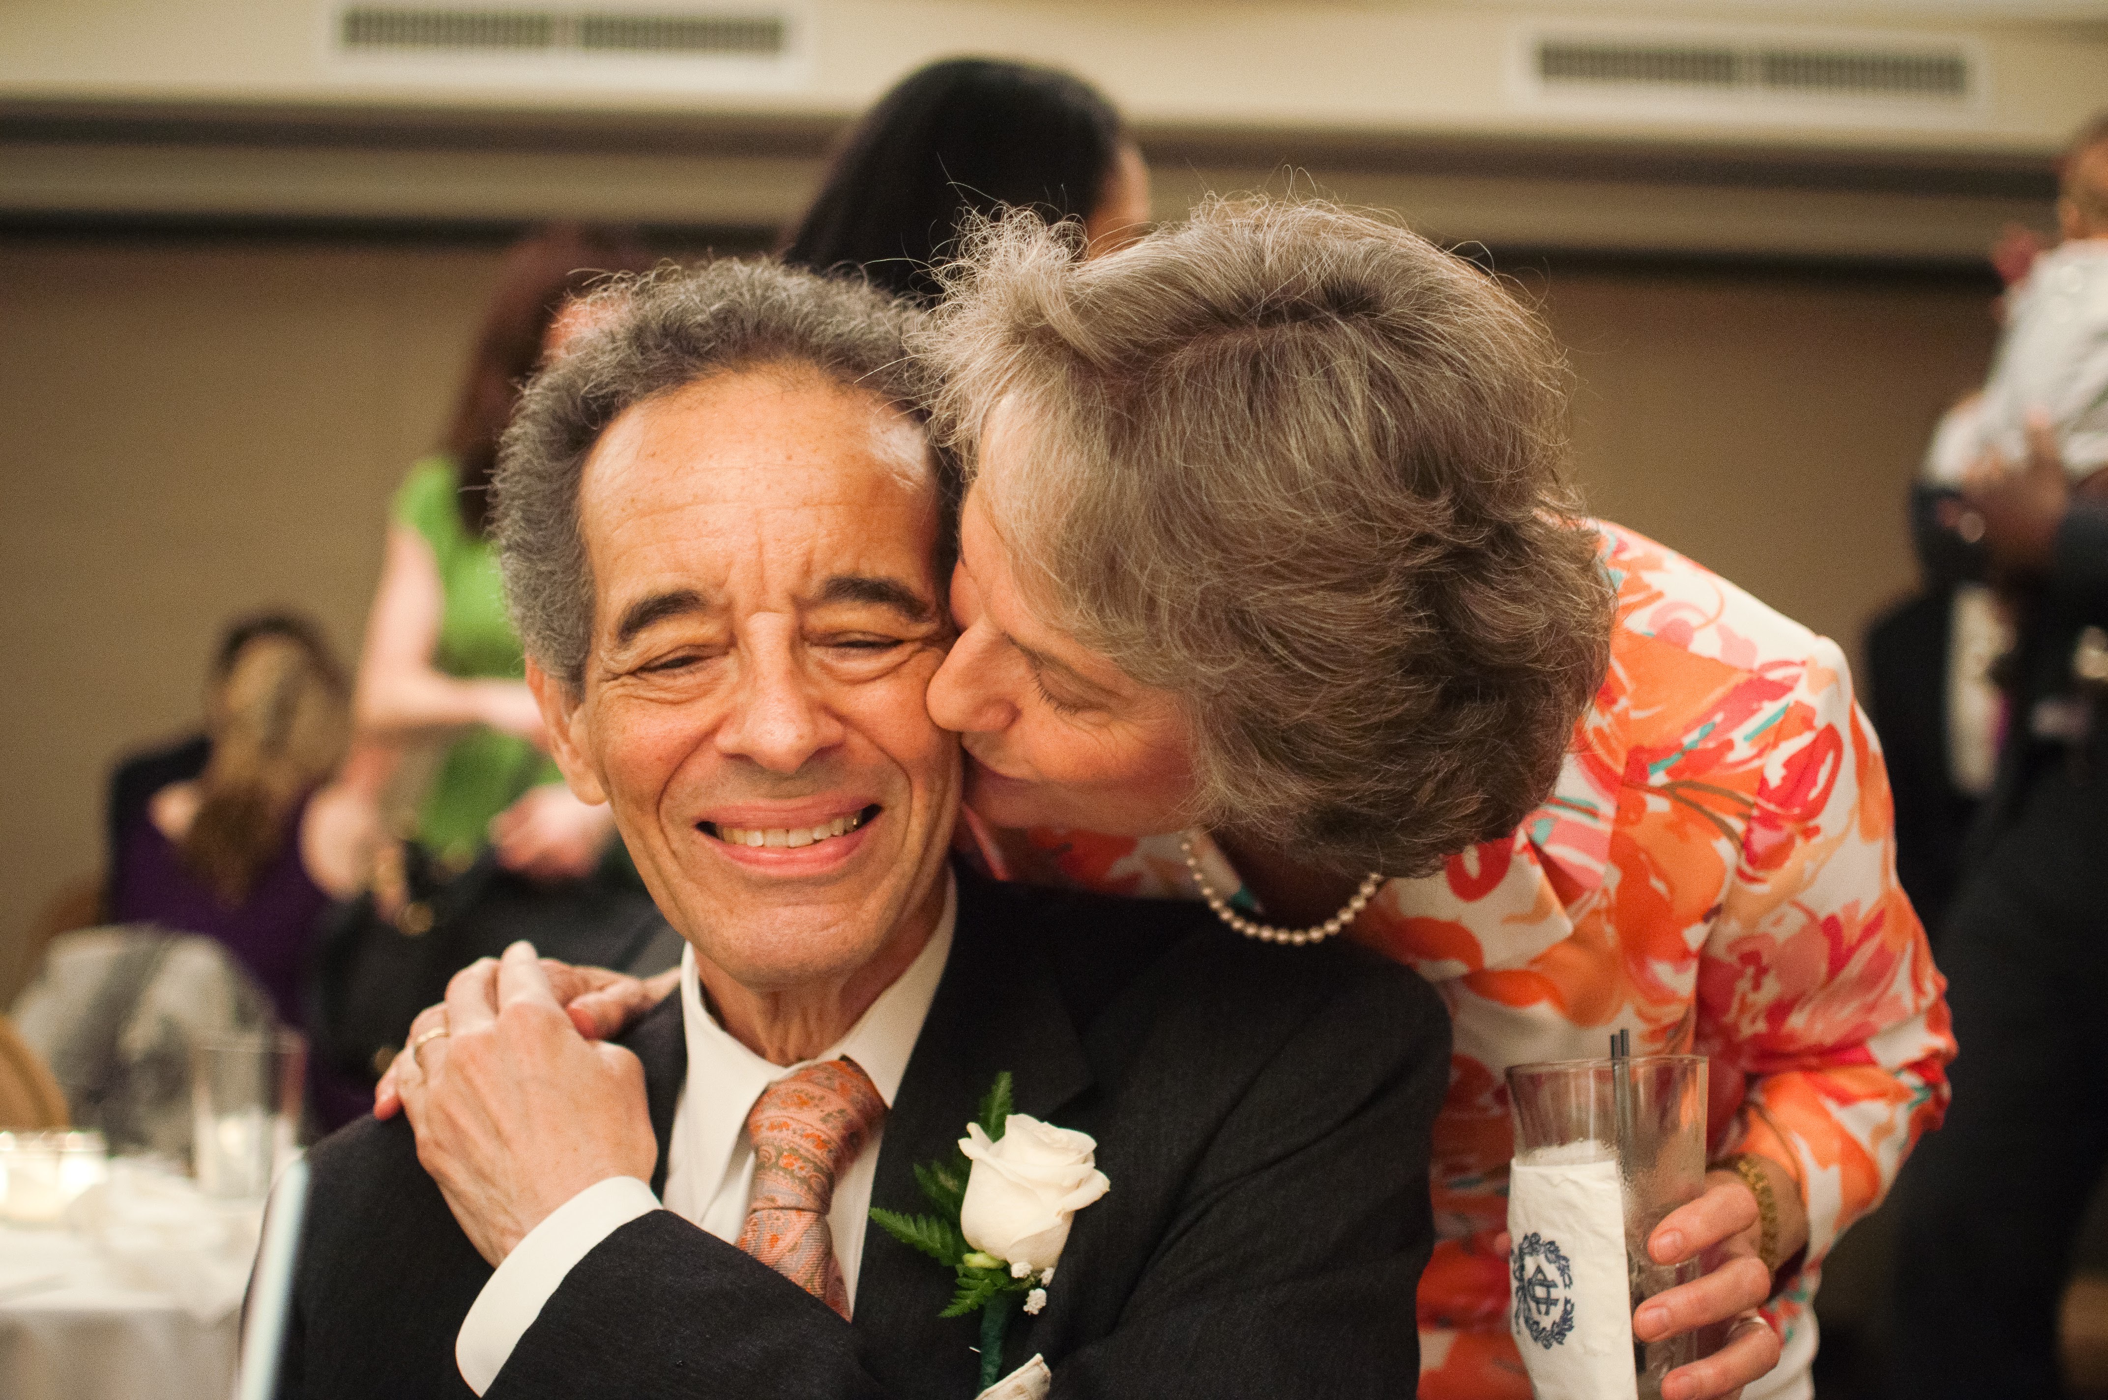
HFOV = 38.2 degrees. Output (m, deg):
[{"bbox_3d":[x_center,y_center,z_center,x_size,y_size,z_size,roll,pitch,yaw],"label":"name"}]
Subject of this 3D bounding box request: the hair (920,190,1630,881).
[{"bbox_3d":[0.076,-0.057,1.080,0.245,0.245,0.205,-15,33,-15],"label":"hair"}]

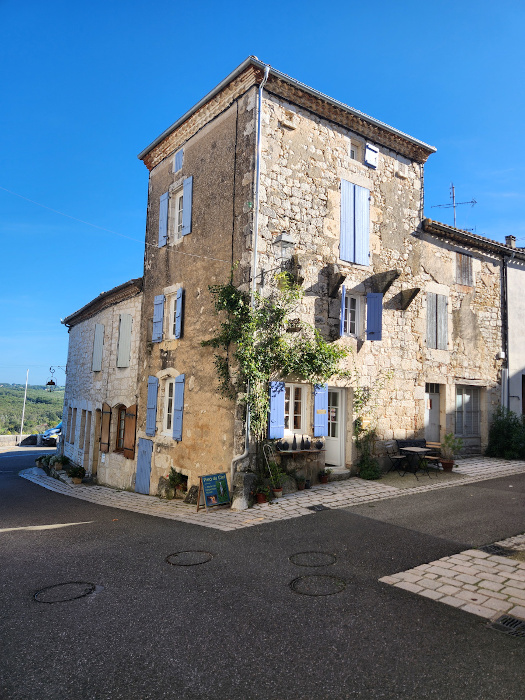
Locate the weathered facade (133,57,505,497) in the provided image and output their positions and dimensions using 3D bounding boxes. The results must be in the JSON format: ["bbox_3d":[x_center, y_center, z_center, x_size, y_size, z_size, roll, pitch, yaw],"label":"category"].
[{"bbox_3d":[2.316,-1.005,15.705,10.700,10.500,6.400,4,-5,-34],"label":"weathered facade"}]

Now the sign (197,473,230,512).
[{"bbox_3d":[-1.040,3.083,10.225,0.400,0.800,0.750,-2,-5,42],"label":"sign"}]

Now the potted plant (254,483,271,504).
[{"bbox_3d":[-0.005,3.154,10.239,0.340,0.420,0.340,2,-4,0],"label":"potted plant"}]

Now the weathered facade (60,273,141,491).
[{"bbox_3d":[-6.276,1.473,18.840,1.400,7.100,9.000,5,-5,-37],"label":"weathered facade"}]

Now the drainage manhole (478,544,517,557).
[{"bbox_3d":[2.916,2.488,5.771,0.320,0.040,0.380,4,-4,-28],"label":"drainage manhole"}]

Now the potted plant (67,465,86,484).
[{"bbox_3d":[-6.738,4.530,16.988,0.560,0.680,0.560,2,-4,0],"label":"potted plant"}]

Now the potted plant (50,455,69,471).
[{"bbox_3d":[-8.337,4.593,19.142,0.580,0.600,0.580,2,-4,0],"label":"potted plant"}]

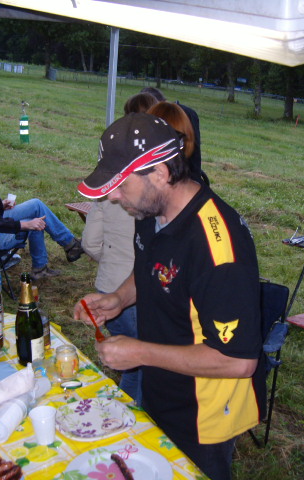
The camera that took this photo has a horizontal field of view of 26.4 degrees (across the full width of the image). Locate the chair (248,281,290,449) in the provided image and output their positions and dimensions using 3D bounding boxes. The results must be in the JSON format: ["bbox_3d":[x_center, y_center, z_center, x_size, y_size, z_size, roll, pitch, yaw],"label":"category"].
[{"bbox_3d":[0.280,0.560,3.250,0.580,0.770,0.660,-10,15,-37],"label":"chair"}]

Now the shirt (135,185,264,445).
[{"bbox_3d":[0.120,0.163,1.820,0.330,0.660,0.470,-5,13,-17],"label":"shirt"}]

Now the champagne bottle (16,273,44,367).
[{"bbox_3d":[-0.390,0.250,2.050,0.087,0.310,0.087,-3,18,-14],"label":"champagne bottle"}]

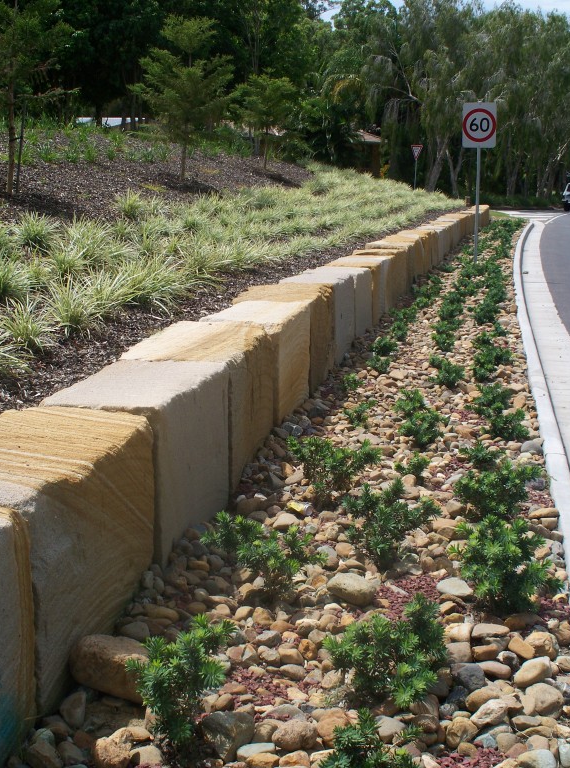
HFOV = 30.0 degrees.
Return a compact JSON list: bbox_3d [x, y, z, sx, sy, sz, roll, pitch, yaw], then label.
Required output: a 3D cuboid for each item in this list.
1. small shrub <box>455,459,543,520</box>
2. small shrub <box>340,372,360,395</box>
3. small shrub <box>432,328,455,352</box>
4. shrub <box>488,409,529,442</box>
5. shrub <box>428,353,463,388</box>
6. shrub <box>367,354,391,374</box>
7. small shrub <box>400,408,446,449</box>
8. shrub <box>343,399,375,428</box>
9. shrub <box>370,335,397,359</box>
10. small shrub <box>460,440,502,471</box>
[{"bbox_3d":[0.961,0.478,4.772,0.394,0.288,0.375,2,11,12],"label":"small shrub"},{"bbox_3d":[0.469,-0.002,7.747,0.146,0.152,0.138,1,10,3],"label":"small shrub"},{"bbox_3d":[1.377,-0.383,9.255,0.209,0.195,0.199,0,10,0],"label":"small shrub"},{"bbox_3d":[1.247,0.231,5.943,0.227,0.184,0.216,2,11,12],"label":"shrub"},{"bbox_3d":[1.151,-0.098,7.637,0.258,0.222,0.220,0,10,0],"label":"shrub"},{"bbox_3d":[0.761,-0.155,8.580,0.193,0.151,0.184,1,10,5],"label":"shrub"},{"bbox_3d":[0.795,0.256,6.156,0.266,0.222,0.253,1,11,7],"label":"small shrub"},{"bbox_3d":[0.442,0.175,6.323,0.188,0.178,0.179,1,10,4],"label":"shrub"},{"bbox_3d":[0.873,-0.334,9.438,0.248,0.193,0.236,1,11,5],"label":"shrub"},{"bbox_3d":[0.989,0.364,5.361,0.216,0.151,0.205,2,11,11],"label":"small shrub"}]

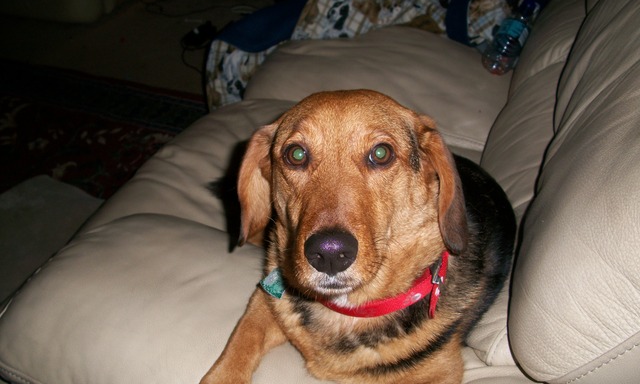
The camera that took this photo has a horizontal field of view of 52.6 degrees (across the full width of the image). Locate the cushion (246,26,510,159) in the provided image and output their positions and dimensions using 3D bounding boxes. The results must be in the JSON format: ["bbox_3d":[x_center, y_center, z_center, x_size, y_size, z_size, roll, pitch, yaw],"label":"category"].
[{"bbox_3d":[0.147,-0.202,1.361,0.510,0.160,0.530,14,37,19],"label":"cushion"}]

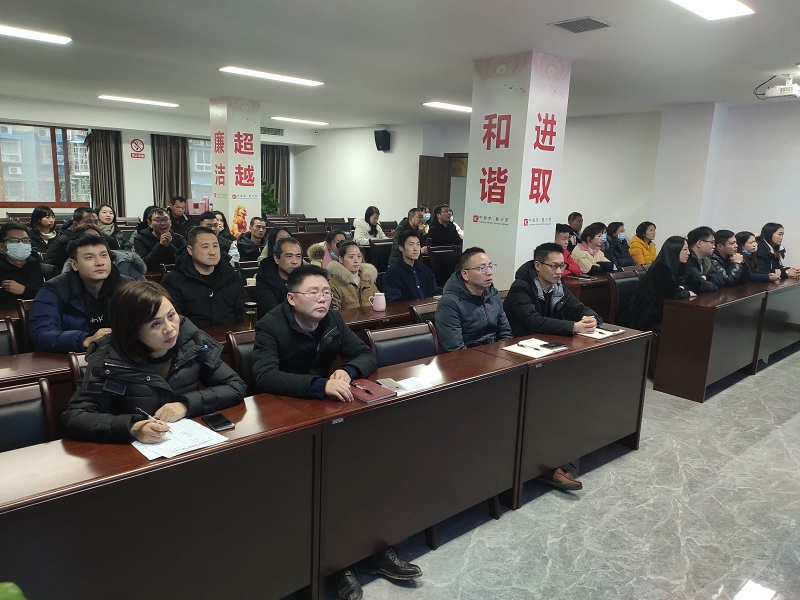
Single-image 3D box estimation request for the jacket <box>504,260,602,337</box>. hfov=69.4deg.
[{"bbox_3d":[0.924,0.073,3.663,0.710,0.520,0.590,-7,15,-39],"label":"jacket"}]

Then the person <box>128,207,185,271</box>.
[{"bbox_3d":[-2.256,-0.198,5.628,0.780,1.350,0.560,12,15,42],"label":"person"}]

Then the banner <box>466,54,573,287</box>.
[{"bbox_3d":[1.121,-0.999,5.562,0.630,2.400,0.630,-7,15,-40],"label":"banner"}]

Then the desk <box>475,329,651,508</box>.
[{"bbox_3d":[0.964,0.608,3.423,1.185,0.775,0.390,-8,14,-38],"label":"desk"}]

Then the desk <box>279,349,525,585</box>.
[{"bbox_3d":[0.045,0.716,2.617,1.180,0.768,0.360,-7,15,-40],"label":"desk"}]

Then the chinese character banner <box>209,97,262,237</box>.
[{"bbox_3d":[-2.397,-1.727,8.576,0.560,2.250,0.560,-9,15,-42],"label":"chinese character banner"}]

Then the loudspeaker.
[{"bbox_3d":[-0.330,-2.999,10.881,0.300,0.410,0.270,11,26,38],"label":"loudspeaker"}]

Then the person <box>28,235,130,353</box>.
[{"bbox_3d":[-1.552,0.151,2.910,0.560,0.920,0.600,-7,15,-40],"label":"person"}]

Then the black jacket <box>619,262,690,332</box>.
[{"bbox_3d":[2.212,-0.037,5.058,0.500,0.640,0.660,-7,15,-40],"label":"black jacket"}]

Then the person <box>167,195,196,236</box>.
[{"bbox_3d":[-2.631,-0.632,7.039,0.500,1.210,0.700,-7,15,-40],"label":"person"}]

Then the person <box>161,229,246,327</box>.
[{"bbox_3d":[-1.179,0.226,3.639,0.800,1.340,0.600,12,15,42],"label":"person"}]

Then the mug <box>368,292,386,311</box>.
[{"bbox_3d":[-0.153,0.010,3.782,0.110,0.108,0.083,2,12,-2],"label":"mug"}]

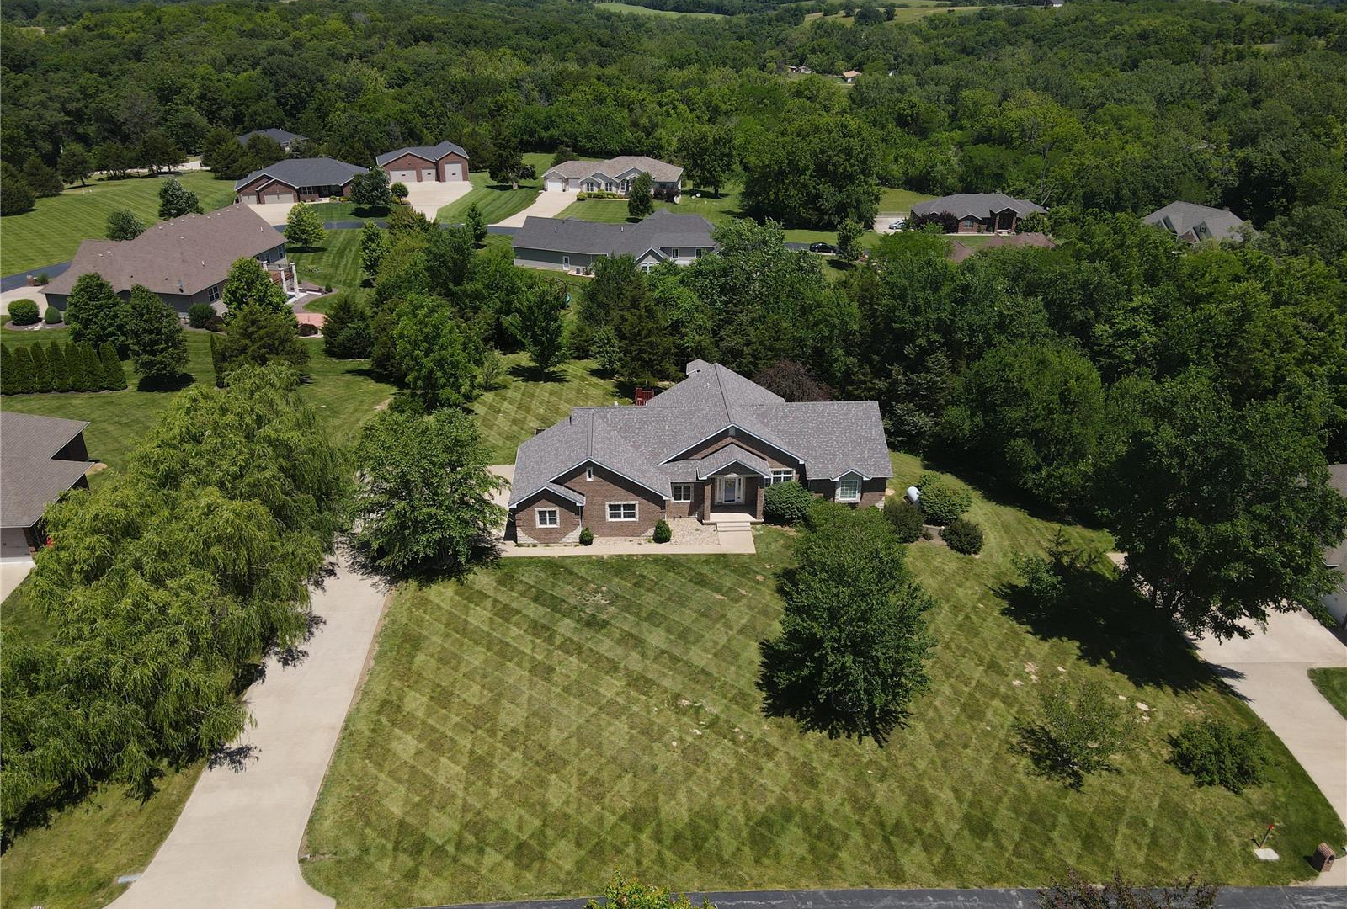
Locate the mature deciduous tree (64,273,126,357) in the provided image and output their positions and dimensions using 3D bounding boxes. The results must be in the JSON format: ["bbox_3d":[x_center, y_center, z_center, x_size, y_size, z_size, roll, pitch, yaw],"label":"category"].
[{"bbox_3d":[-56.661,-13.456,92.184,6.024,9.130,5.904,0,27,0],"label":"mature deciduous tree"}]

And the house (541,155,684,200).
[{"bbox_3d":[-10.770,-52.122,172.880,25.500,6.200,13.500,3,28,5],"label":"house"}]

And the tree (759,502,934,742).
[{"bbox_3d":[10.100,8.920,52.480,8.800,12.900,8.800,0,27,0],"label":"tree"}]

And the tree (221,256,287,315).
[{"bbox_3d":[-51.100,-20.310,114.370,7.100,7.900,7.100,0,27,0],"label":"tree"}]

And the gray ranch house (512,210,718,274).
[{"bbox_3d":[-7.272,-31.473,134.085,28.000,7.000,14.000,4,28,7],"label":"gray ranch house"}]

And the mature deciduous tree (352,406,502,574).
[{"bbox_3d":[-17.000,2.650,65.780,10.400,11.800,10.400,0,27,0],"label":"mature deciduous tree"}]

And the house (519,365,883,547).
[{"bbox_3d":[2.000,-0.950,77.310,29.000,7.600,18.500,-1,27,-3],"label":"house"}]

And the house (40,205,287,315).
[{"bbox_3d":[-67.350,-26.890,127.180,20.500,7.800,26.500,2,27,4],"label":"house"}]

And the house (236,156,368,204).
[{"bbox_3d":[-70.230,-52.980,178.670,23.000,6.800,15.000,-7,28,-13],"label":"house"}]

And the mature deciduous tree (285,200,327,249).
[{"bbox_3d":[-51.796,-32.266,131.527,5.928,6.960,5.809,0,27,0],"label":"mature deciduous tree"}]

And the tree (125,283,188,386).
[{"bbox_3d":[-53.100,-12.500,96.450,5.400,10.500,5.400,0,27,0],"label":"tree"}]

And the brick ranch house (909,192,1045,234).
[{"bbox_3d":[55.643,-46.085,174.705,24.500,6.200,12.500,0,27,0],"label":"brick ranch house"}]

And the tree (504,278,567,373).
[{"bbox_3d":[-13.060,-11.864,89.850,5.872,10.200,5.754,0,27,0],"label":"tree"}]

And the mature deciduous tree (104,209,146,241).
[{"bbox_3d":[-77.631,-32.068,132.287,5.811,5.900,5.695,0,27,0],"label":"mature deciduous tree"}]

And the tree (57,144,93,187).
[{"bbox_3d":[-119.100,-57.640,186.140,6.000,8.200,6.000,0,27,0],"label":"tree"}]

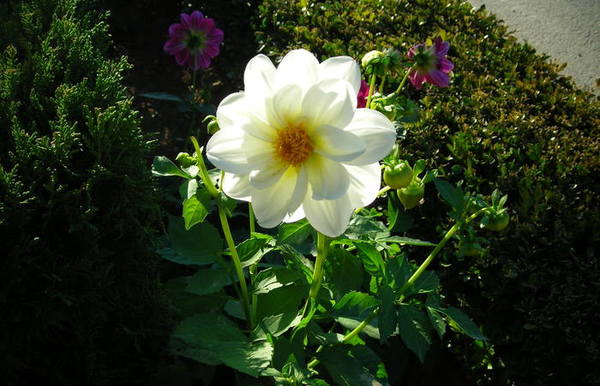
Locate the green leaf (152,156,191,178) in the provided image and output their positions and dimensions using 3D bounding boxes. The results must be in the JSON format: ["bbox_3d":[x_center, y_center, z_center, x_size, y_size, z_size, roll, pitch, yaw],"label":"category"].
[{"bbox_3d":[-0.101,-0.020,0.515,0.028,0.008,0.018,9,41,-21],"label":"green leaf"}]

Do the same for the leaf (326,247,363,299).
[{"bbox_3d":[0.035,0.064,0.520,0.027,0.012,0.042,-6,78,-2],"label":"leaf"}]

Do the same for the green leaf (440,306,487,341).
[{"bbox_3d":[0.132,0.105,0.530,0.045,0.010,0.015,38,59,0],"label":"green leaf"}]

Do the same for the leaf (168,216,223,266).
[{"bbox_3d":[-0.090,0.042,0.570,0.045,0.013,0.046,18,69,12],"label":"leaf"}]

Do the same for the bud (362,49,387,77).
[{"bbox_3d":[0.065,-0.114,0.580,0.021,0.021,0.021,6,21,0],"label":"bud"}]

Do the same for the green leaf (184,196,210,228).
[{"bbox_3d":[-0.083,0.014,0.522,0.019,0.007,0.027,7,79,7],"label":"green leaf"}]

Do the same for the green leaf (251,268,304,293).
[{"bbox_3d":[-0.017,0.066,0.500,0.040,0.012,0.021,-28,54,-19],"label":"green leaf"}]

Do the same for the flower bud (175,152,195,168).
[{"bbox_3d":[-0.084,-0.024,0.480,0.014,0.012,0.013,0,35,0],"label":"flower bud"}]

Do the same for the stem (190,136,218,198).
[{"bbox_3d":[-0.072,-0.019,0.495,0.007,0.050,0.007,-16,23,0],"label":"stem"}]

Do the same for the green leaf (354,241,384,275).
[{"bbox_3d":[0.053,0.050,0.500,0.023,0.023,0.016,0,35,0],"label":"green leaf"}]

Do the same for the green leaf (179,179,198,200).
[{"bbox_3d":[-0.081,-0.003,0.480,0.015,0.013,0.010,0,35,0],"label":"green leaf"}]

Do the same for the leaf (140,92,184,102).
[{"bbox_3d":[-0.192,-0.133,0.920,0.061,0.007,0.020,0,35,0],"label":"leaf"}]

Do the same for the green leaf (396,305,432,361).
[{"bbox_3d":[0.094,0.115,0.540,0.029,0.046,0.017,0,35,0],"label":"green leaf"}]

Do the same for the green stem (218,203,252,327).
[{"bbox_3d":[-0.049,0.054,0.500,0.007,0.114,0.007,-7,29,5],"label":"green stem"}]

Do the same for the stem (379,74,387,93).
[{"bbox_3d":[0.075,-0.100,0.600,0.005,0.017,0.005,7,15,0],"label":"stem"}]

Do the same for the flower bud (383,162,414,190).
[{"bbox_3d":[0.074,-0.013,0.500,0.022,0.020,0.021,0,35,0],"label":"flower bud"}]

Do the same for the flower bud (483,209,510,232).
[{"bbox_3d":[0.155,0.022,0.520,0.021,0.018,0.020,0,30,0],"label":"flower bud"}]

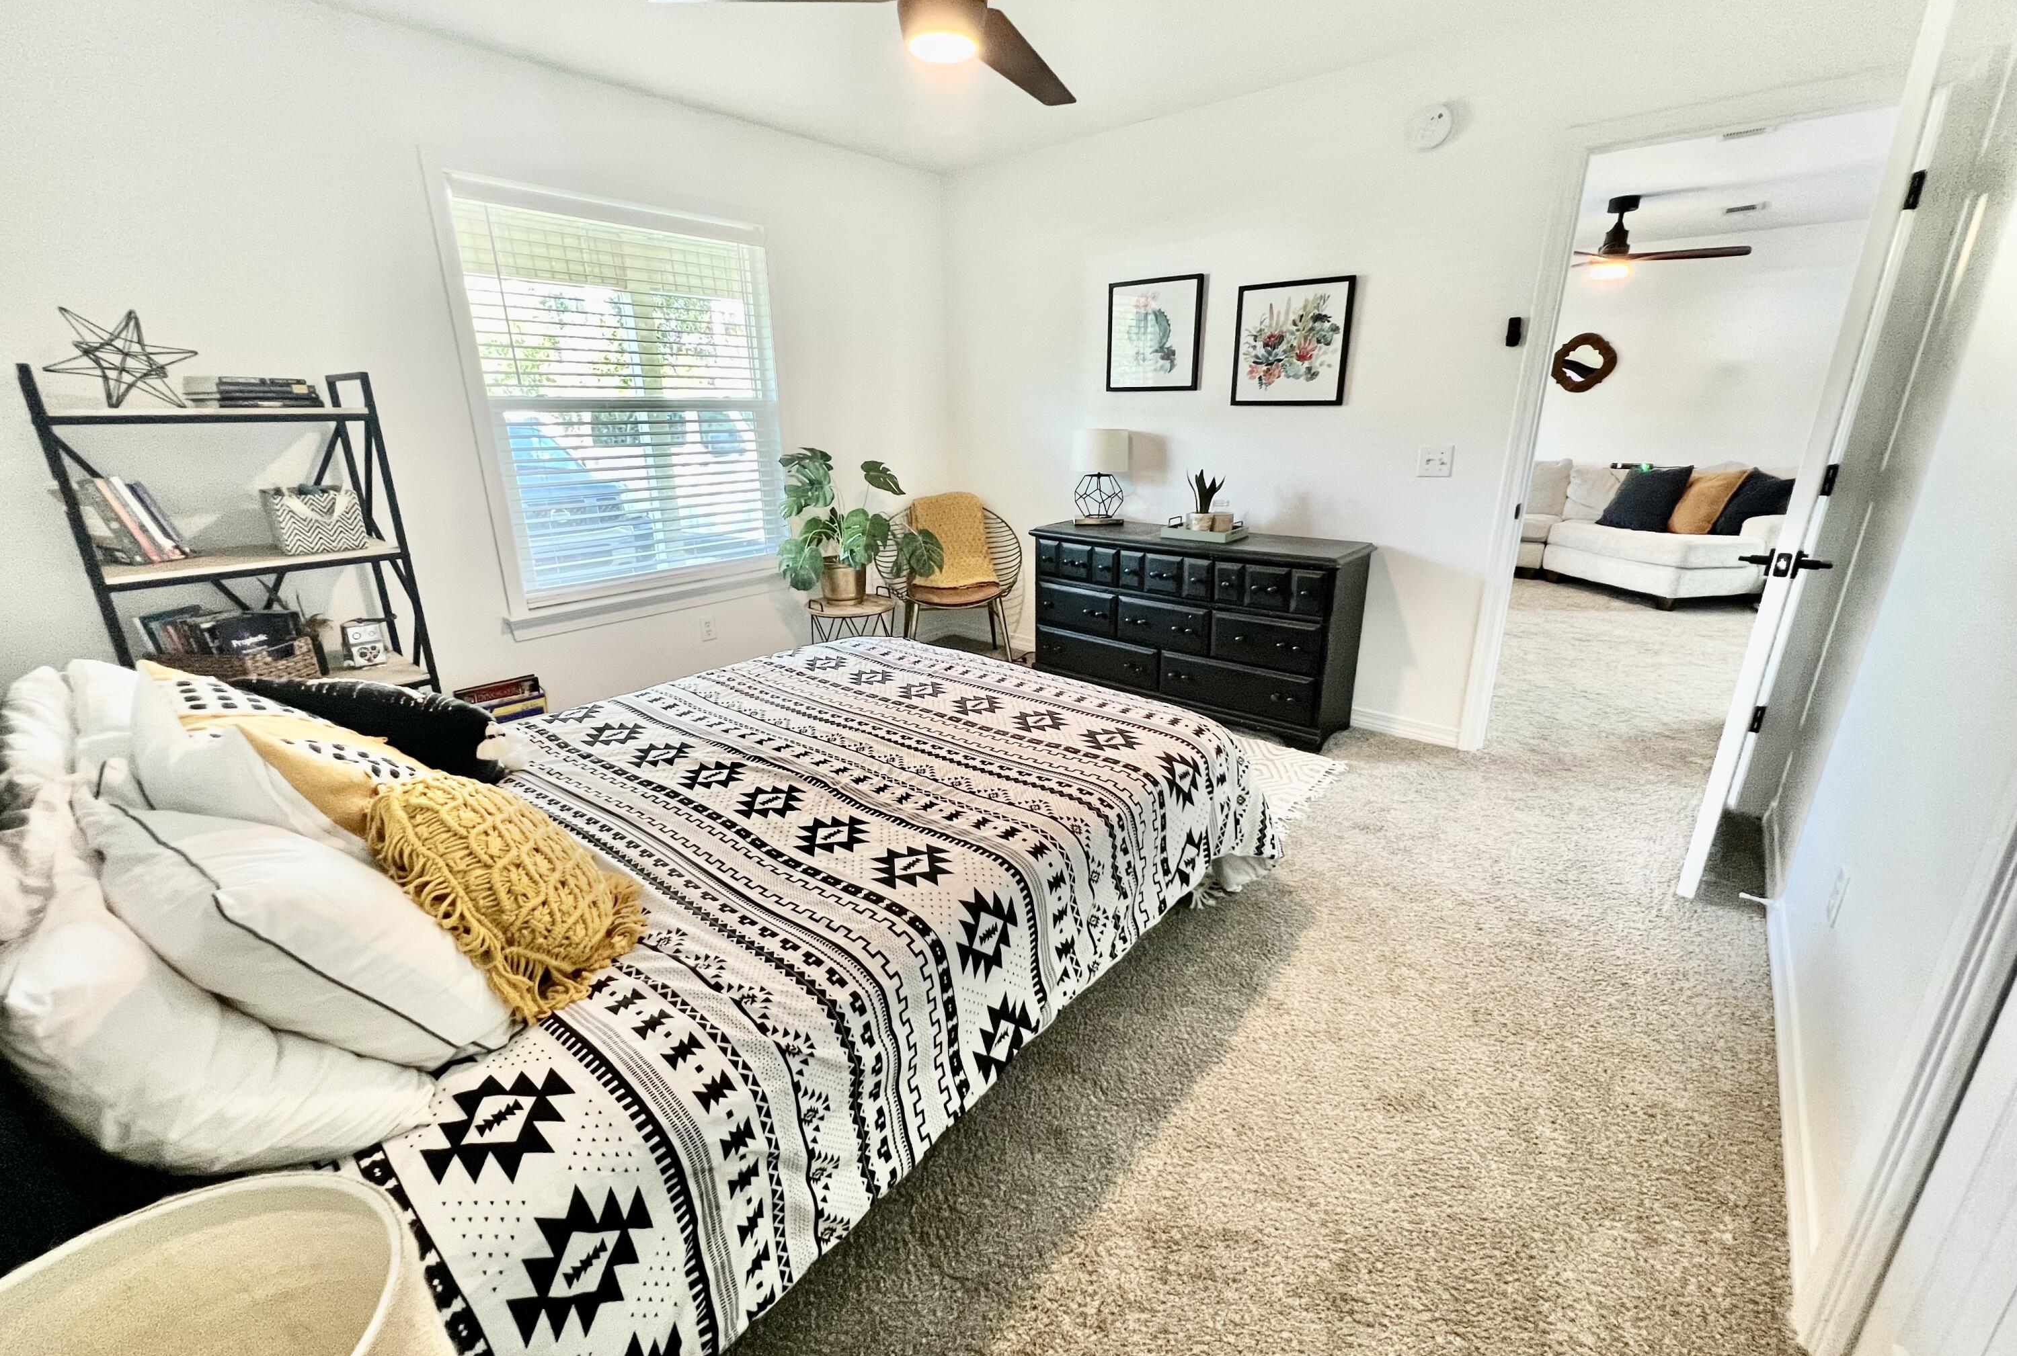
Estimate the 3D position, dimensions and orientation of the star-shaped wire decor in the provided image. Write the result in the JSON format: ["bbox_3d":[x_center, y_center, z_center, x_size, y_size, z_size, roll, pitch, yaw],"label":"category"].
[{"bbox_3d":[-2.207,-0.786,1.888,0.200,0.220,0.260,14,23,39],"label":"star-shaped wire decor"}]

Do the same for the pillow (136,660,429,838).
[{"bbox_3d":[-1.060,0.156,1.178,0.470,0.440,0.160,11,56,33],"label":"pillow"}]

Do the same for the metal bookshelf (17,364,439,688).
[{"bbox_3d":[-2.098,-0.102,2.228,0.360,1.480,0.610,14,23,39],"label":"metal bookshelf"}]

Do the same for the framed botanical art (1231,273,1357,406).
[{"bbox_3d":[1.151,-1.367,3.108,0.475,0.470,0.025,14,23,39],"label":"framed botanical art"}]

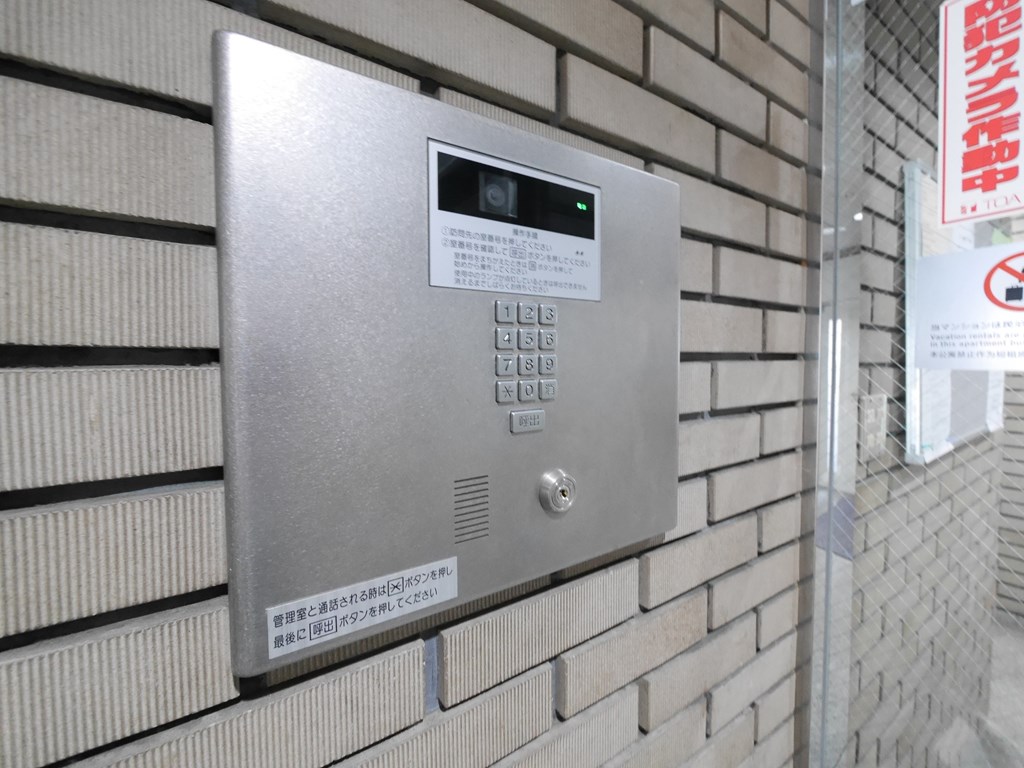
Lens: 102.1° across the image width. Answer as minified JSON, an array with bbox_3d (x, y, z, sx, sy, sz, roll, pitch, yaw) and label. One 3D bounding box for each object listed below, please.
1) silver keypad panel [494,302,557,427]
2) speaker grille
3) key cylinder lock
[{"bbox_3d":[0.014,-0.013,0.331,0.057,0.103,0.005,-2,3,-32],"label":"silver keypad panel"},{"bbox_3d":[-0.030,0.094,0.311,0.028,0.047,0.004,-2,3,-32],"label":"speaker grille"},{"bbox_3d":[0.041,0.090,0.349,0.035,0.035,0.009,-2,3,-32],"label":"key cylinder lock"}]

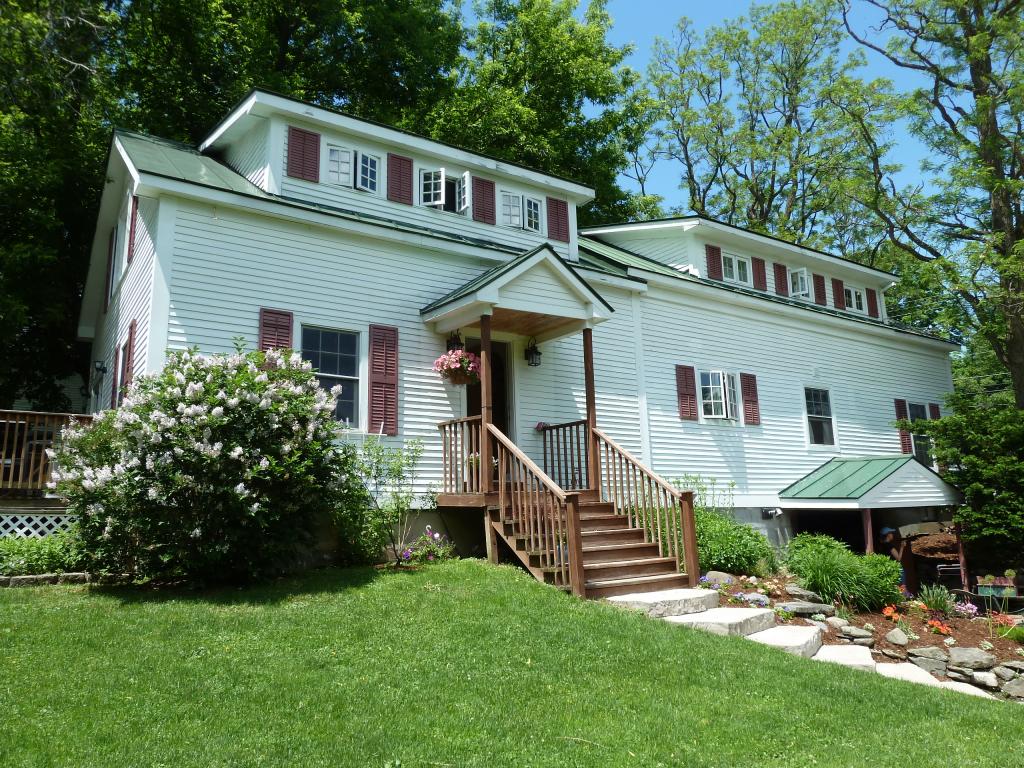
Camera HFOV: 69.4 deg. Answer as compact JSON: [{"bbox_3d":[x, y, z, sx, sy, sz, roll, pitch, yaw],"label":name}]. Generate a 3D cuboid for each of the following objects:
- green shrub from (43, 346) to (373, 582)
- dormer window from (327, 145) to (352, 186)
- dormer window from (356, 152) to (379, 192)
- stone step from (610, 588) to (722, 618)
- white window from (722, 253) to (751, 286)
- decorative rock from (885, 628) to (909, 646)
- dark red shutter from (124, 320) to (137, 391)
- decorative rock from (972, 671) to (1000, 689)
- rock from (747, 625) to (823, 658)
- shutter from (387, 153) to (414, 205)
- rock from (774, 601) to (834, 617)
[{"bbox_3d":[-3.088,0.946,7.754,2.880,2.340,2.160,6,-12,-34],"label":"green shrub"},{"bbox_3d":[-2.407,-3.058,10.438,0.388,0.584,0.080,5,-12,-33],"label":"dormer window"},{"bbox_3d":[-2.141,-3.195,11.072,0.372,0.608,0.088,8,-15,-39],"label":"dormer window"},{"bbox_3d":[1.661,2.347,7.851,1.550,0.190,0.740,9,-15,-44],"label":"stone step"},{"bbox_3d":[4.733,-2.387,15.532,0.830,0.610,0.080,6,-13,-34],"label":"white window"},{"bbox_3d":[3.906,2.575,7.513,0.216,0.171,0.180,6,-12,-34],"label":"decorative rock"},{"bbox_3d":[-5.067,-0.130,9.789,0.044,1.470,0.441,6,-13,-34],"label":"dark red shutter"},{"bbox_3d":[4.214,2.624,6.567,0.206,0.132,0.176,-5,-12,18],"label":"decorative rock"},{"bbox_3d":[2.646,2.529,7.201,0.588,0.167,1.078,-9,-13,33],"label":"rock"},{"bbox_3d":[-1.610,-2.954,10.699,0.422,0.713,0.040,6,-12,-34],"label":"shutter"},{"bbox_3d":[3.243,2.489,8.200,0.600,0.130,0.360,-8,-13,28],"label":"rock"}]

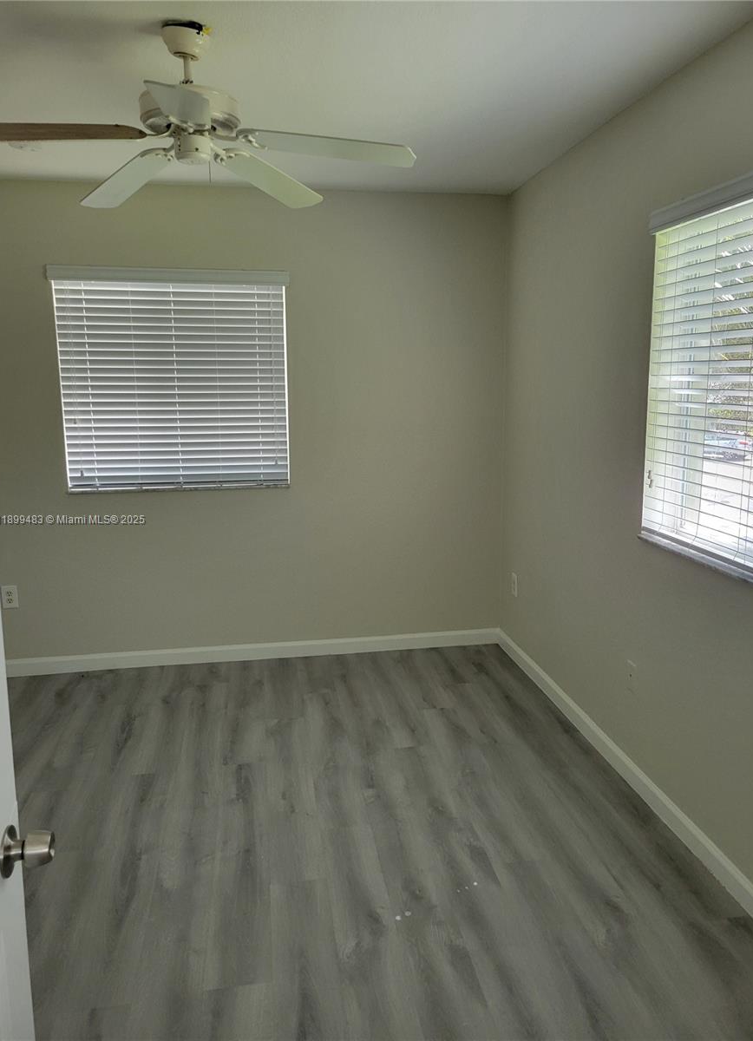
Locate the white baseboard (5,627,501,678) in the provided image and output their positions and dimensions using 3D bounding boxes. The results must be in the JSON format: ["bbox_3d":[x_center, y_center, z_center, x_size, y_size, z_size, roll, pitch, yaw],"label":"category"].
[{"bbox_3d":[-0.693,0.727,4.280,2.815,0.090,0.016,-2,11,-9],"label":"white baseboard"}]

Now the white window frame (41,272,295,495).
[{"bbox_3d":[-1.008,-0.709,3.961,1.145,1.085,0.085,-2,11,-9],"label":"white window frame"}]

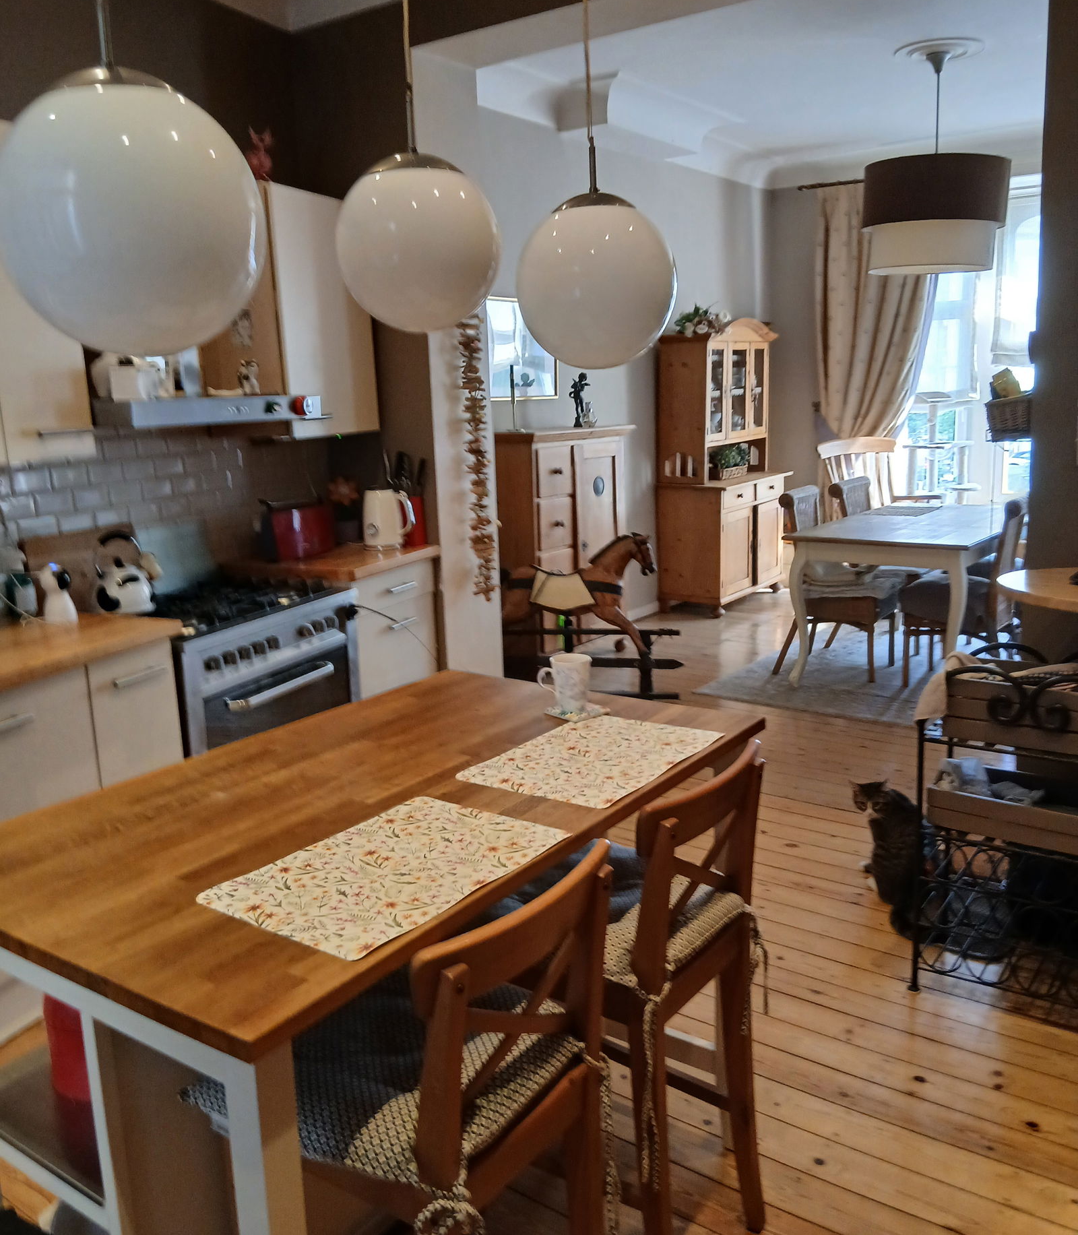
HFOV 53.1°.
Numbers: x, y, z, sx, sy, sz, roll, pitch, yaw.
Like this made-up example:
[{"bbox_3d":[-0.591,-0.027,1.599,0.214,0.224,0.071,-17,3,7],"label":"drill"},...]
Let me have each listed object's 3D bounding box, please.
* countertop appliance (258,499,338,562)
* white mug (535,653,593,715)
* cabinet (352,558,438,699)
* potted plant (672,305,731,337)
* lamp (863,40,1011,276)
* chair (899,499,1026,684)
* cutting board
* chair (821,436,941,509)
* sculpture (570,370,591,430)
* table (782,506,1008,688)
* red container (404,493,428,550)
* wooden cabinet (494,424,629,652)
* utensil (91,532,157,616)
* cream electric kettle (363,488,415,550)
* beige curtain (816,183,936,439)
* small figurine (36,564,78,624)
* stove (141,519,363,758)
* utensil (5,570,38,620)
[{"bbox_3d":[-1.016,-0.362,4.444,0.150,0.215,0.350,3,13,25],"label":"countertop appliance"},{"bbox_3d":[0.053,0.133,2.174,0.113,0.103,0.085,-2,12,2],"label":"white mug"},{"bbox_3d":[-0.796,0.226,4.313,0.590,0.860,0.600,3,13,24],"label":"cabinet"},{"bbox_3d":[1.095,-1.990,7.299,0.290,0.200,0.320,6,14,35],"label":"potted plant"},{"bbox_3d":[1.989,-2.269,5.403,0.690,1.060,0.690,6,14,35],"label":"lamp"},{"bbox_3d":[2.164,-0.134,5.424,0.580,0.965,0.460,6,14,35],"label":"chair"},{"bbox_3d":[-1.444,-0.170,3.492,0.030,0.230,0.455,-10,7,26],"label":"cutting board"},{"bbox_3d":[2.345,-0.659,7.370,0.620,1.120,0.660,-8,13,-28],"label":"chair"},{"bbox_3d":[0.231,-1.232,6.072,0.110,0.315,0.110,6,14,35],"label":"sculpture"},{"bbox_3d":[2.123,-0.148,5.961,0.930,0.770,1.620,7,15,38],"label":"table"},{"bbox_3d":[-0.528,-0.409,4.535,0.106,0.226,0.106,-2,11,0],"label":"red container"},{"bbox_3d":[0.111,-0.395,6.189,0.450,1.325,1.000,6,14,35],"label":"wooden cabinet"},{"bbox_3d":[-1.322,-0.146,3.424,0.190,0.243,0.190,-3,12,-4],"label":"utensil"},{"bbox_3d":[-0.645,-0.419,4.593,0.232,0.244,0.160,4,13,27],"label":"cream electric kettle"},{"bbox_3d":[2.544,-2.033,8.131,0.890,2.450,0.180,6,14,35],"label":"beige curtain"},{"bbox_3d":[-1.453,-0.073,3.249,0.120,0.175,0.100,-13,16,-43],"label":"small figurine"},{"bbox_3d":[-1.094,0.289,3.766,0.640,1.060,0.900,3,13,25],"label":"stove"},{"bbox_3d":[-1.608,-0.070,3.345,0.085,0.140,0.085,4,13,25],"label":"utensil"}]

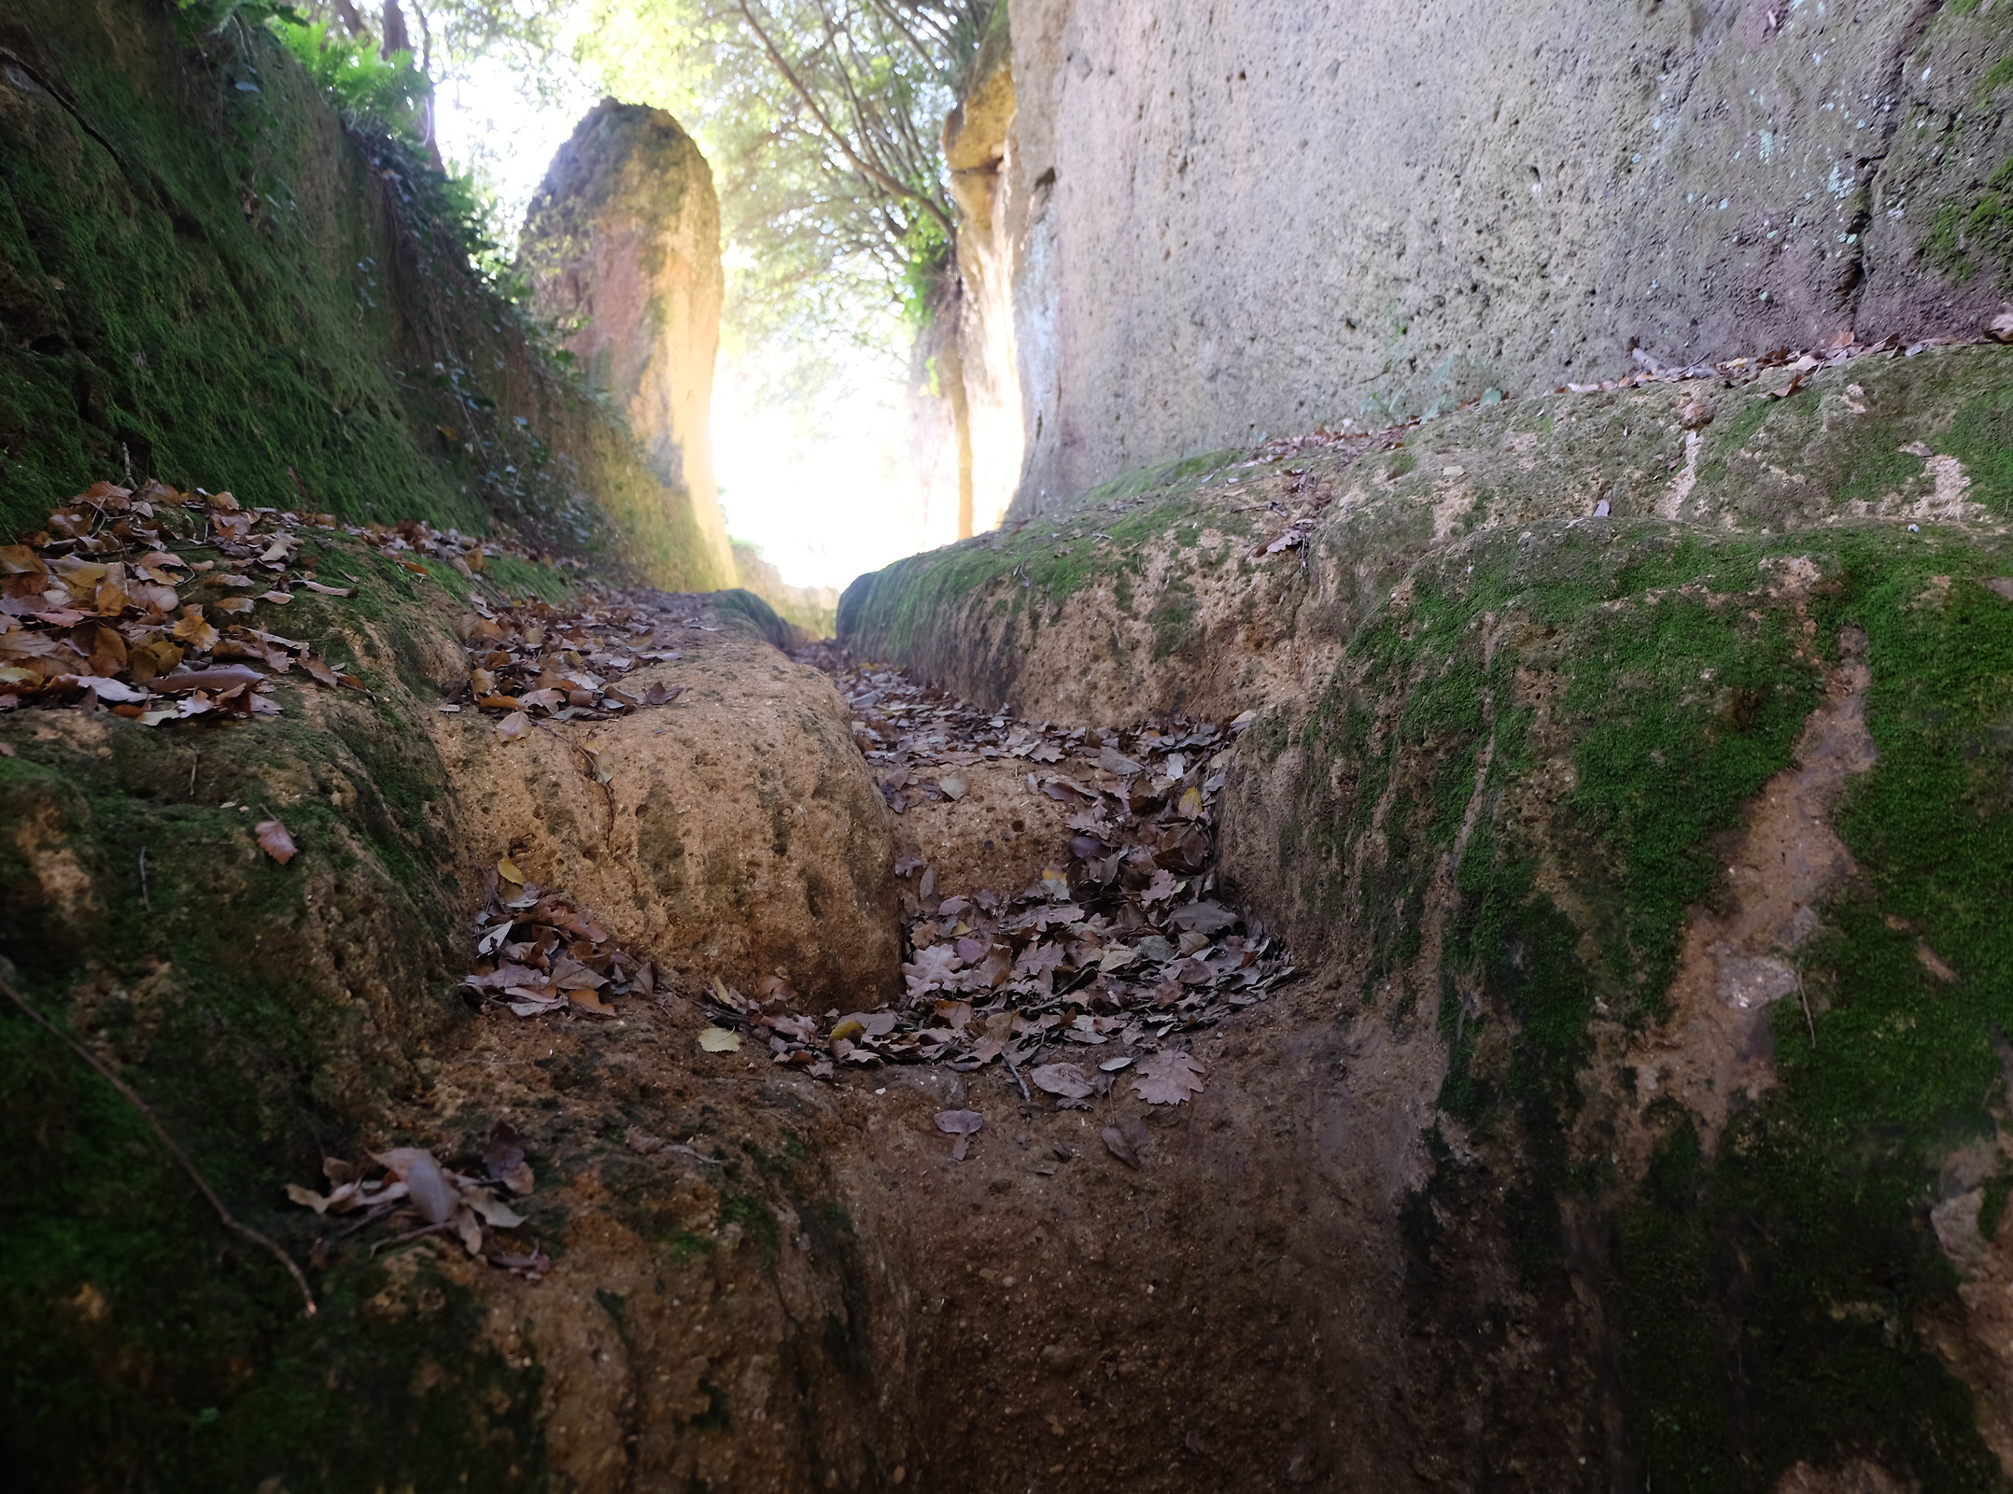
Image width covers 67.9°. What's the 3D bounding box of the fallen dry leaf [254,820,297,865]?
[{"bbox_3d":[-0.635,0.083,1.300,0.027,0.012,0.051,-14,53,-30],"label":"fallen dry leaf"}]

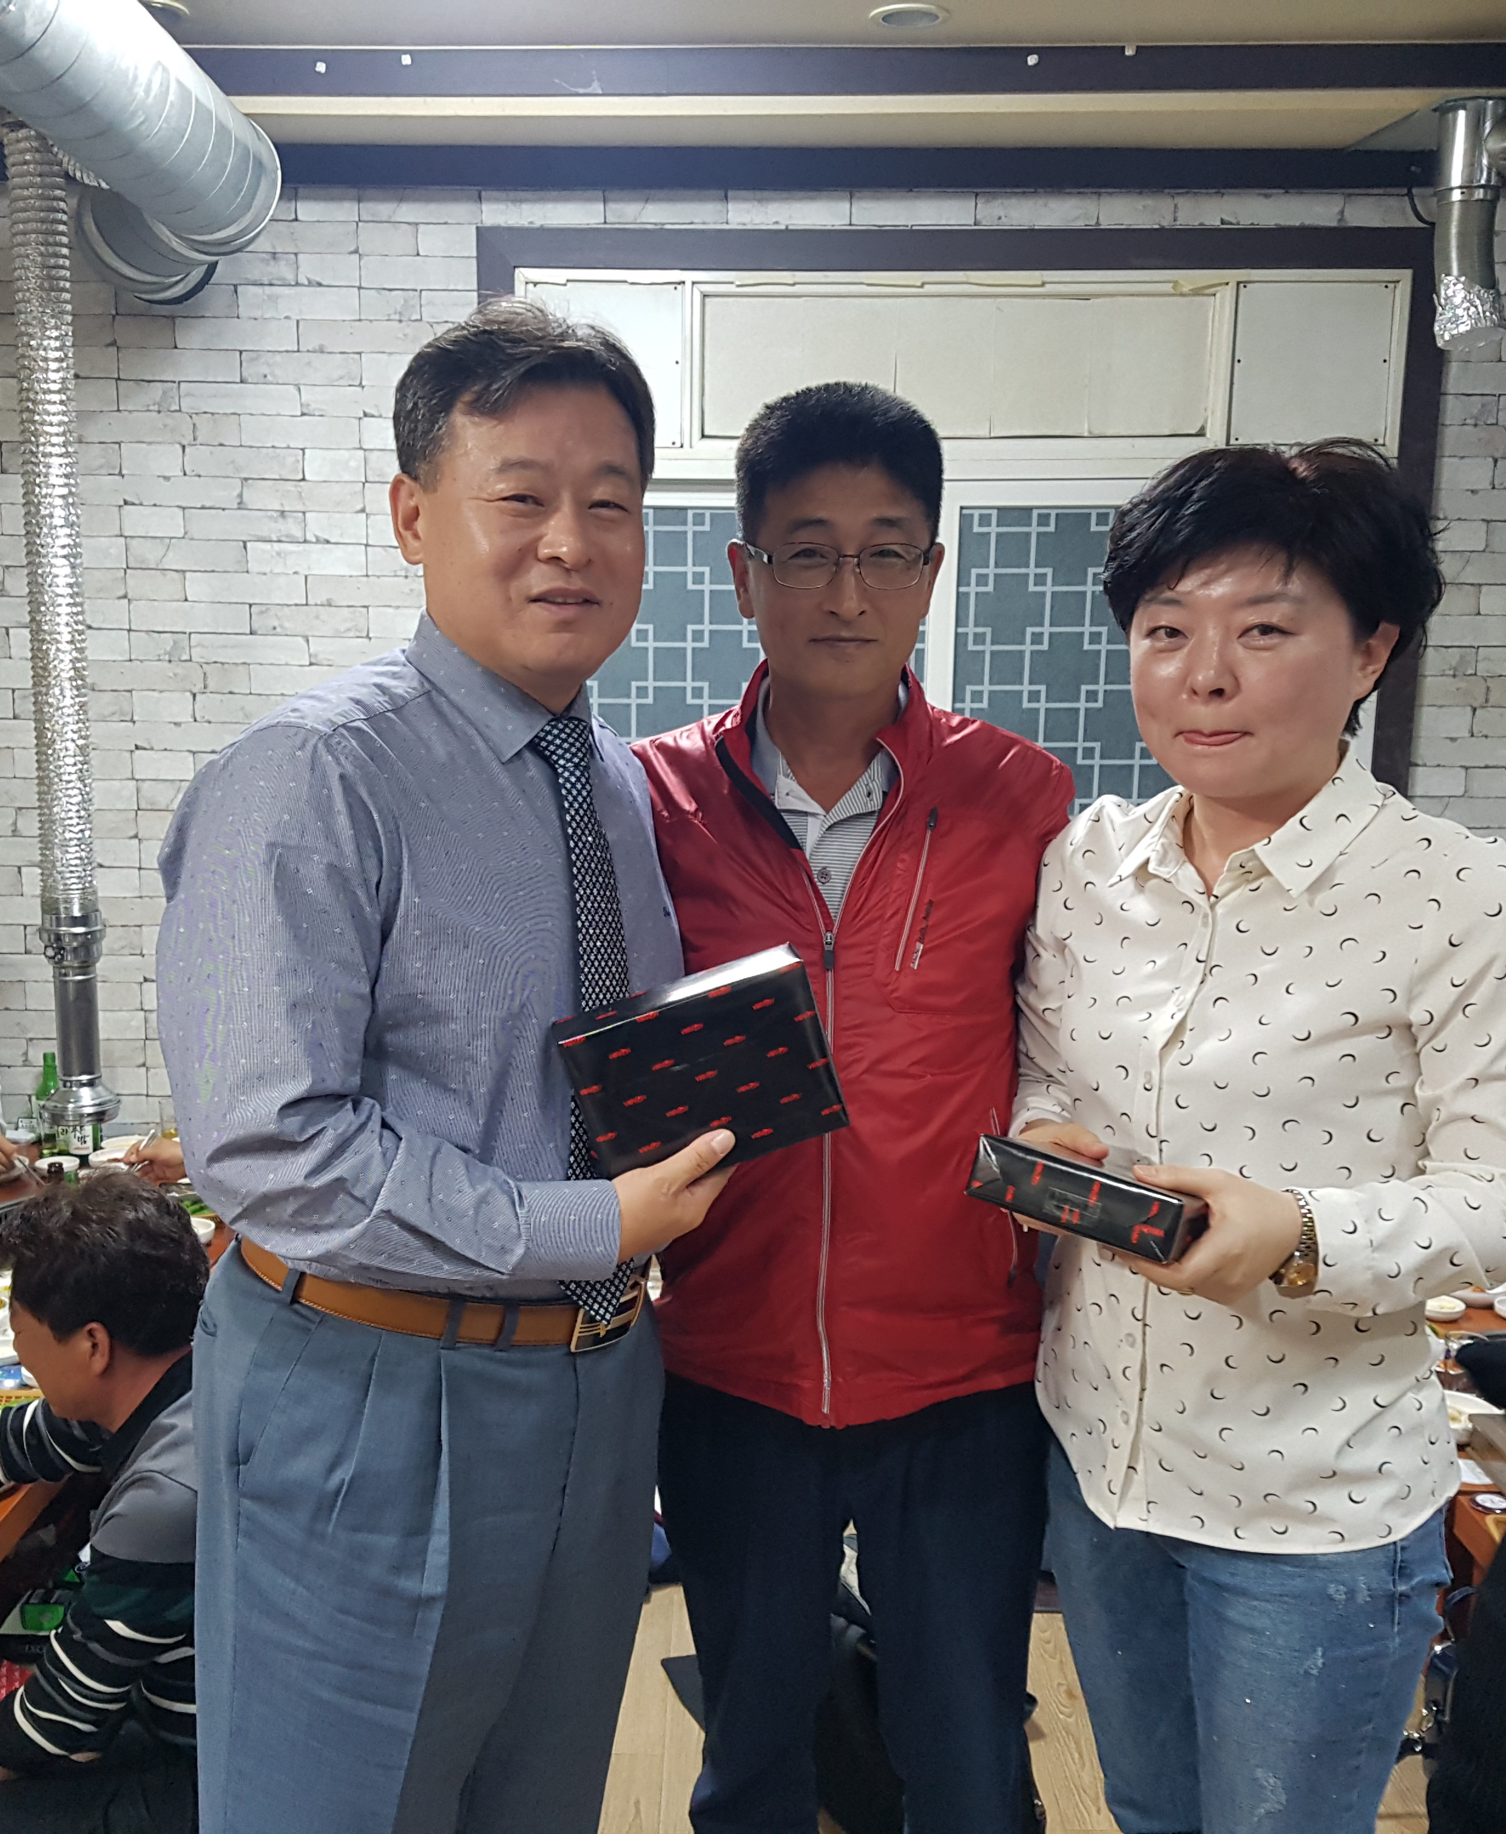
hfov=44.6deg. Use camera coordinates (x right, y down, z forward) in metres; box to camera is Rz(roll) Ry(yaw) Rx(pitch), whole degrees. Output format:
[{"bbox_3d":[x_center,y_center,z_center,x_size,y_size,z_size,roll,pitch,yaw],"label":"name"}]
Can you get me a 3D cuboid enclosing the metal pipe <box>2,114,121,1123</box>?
[{"bbox_3d":[-1.293,-0.505,3.406,0.165,1.862,0.165,1,9,-2],"label":"metal pipe"}]

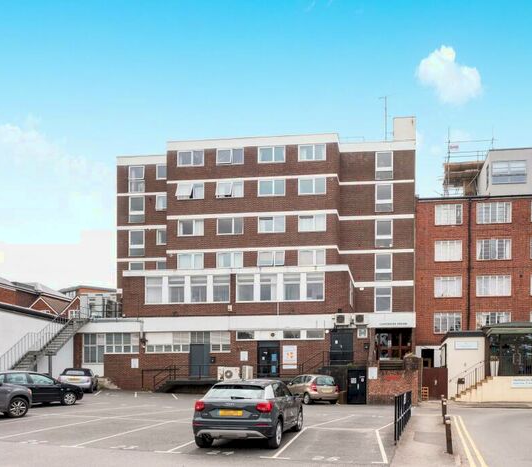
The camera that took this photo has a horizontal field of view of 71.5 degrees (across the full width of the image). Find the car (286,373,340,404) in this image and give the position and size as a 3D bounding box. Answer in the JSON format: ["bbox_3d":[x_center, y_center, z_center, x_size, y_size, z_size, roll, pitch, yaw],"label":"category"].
[{"bbox_3d":[2.400,9.000,21.200,1.760,1.580,3.850,2,-6,-20],"label":"car"}]

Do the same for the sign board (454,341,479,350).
[{"bbox_3d":[12.384,6.929,22.800,1.400,0.520,0.060,0,-6,4],"label":"sign board"}]

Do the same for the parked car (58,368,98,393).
[{"bbox_3d":[-11.200,8.850,22.200,1.740,1.410,4.100,2,-6,-17],"label":"parked car"}]

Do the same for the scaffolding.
[{"bbox_3d":[16.989,-5.831,31.000,4.400,5.700,3.200,0,-6,4],"label":"scaffolding"}]

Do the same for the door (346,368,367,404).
[{"bbox_3d":[5.087,8.599,20.700,1.050,1.980,0.100,0,-6,4],"label":"door"}]

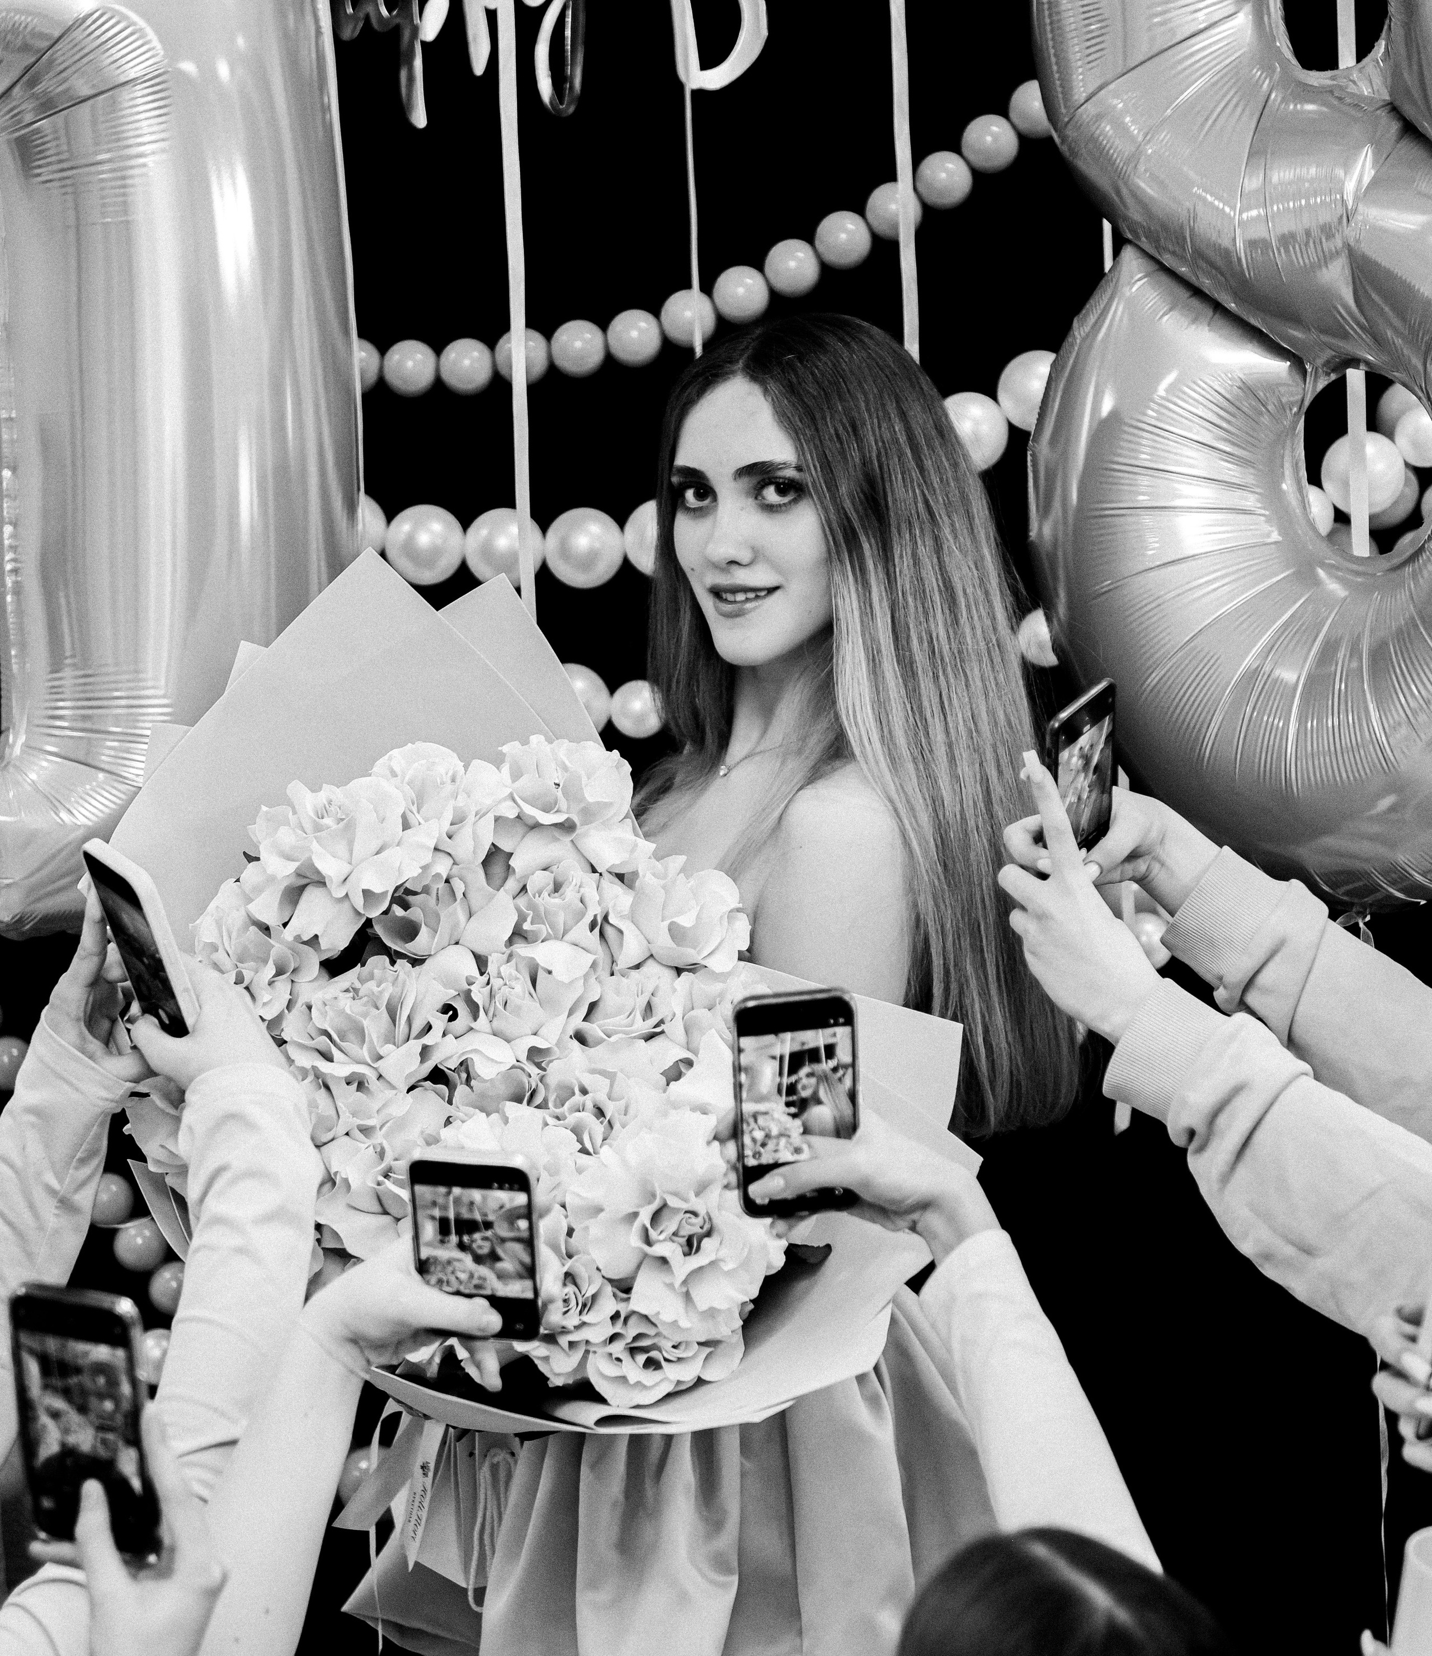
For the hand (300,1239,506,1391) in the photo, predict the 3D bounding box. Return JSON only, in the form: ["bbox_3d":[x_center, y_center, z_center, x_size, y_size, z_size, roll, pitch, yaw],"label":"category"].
[{"bbox_3d":[-0.175,0.276,2.100,0.125,0.095,0.090,-5,4,-37],"label":"hand"}]

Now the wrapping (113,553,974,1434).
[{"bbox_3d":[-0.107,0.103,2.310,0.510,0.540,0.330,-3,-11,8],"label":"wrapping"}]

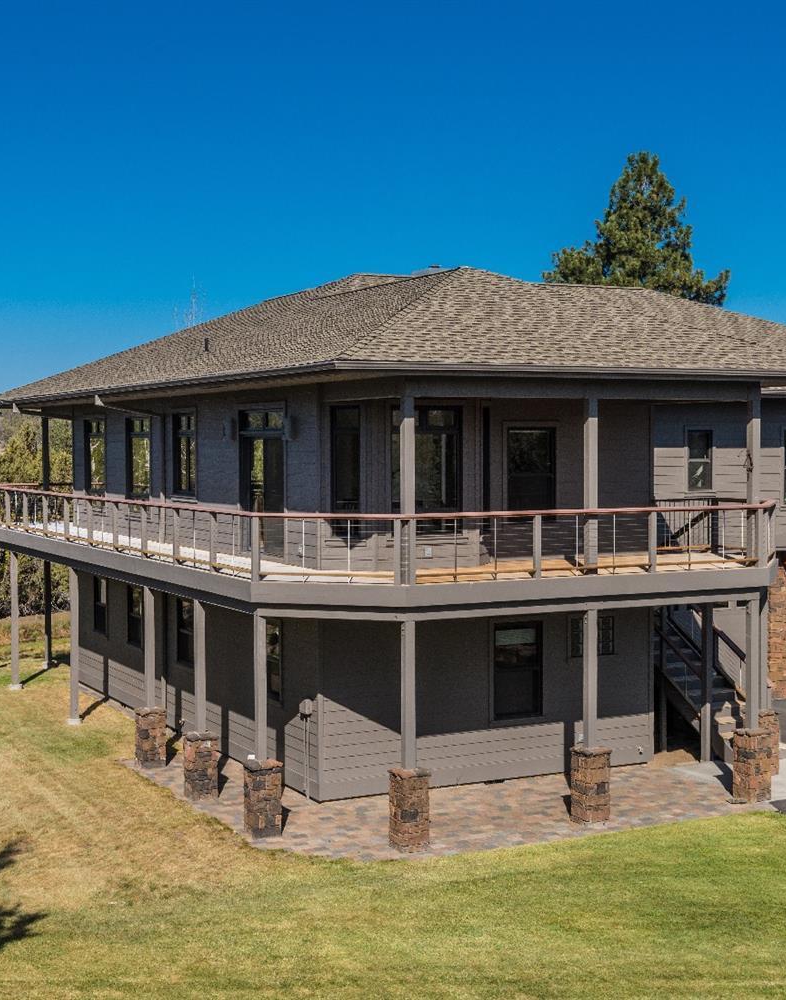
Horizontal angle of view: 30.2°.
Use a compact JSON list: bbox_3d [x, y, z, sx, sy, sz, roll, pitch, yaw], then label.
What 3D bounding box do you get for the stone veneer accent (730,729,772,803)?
[{"bbox_3d":[5.360,3.931,21.776,0.410,1.060,0.410,-1,2,-27],"label":"stone veneer accent"}]

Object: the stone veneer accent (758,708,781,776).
[{"bbox_3d":[5.961,3.910,23.524,0.408,0.956,0.408,-1,2,-28],"label":"stone veneer accent"}]

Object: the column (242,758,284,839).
[{"bbox_3d":[-1.756,4.005,19.600,0.408,0.965,0.408,-1,2,-28],"label":"column"}]

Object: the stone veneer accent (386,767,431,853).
[{"bbox_3d":[0.224,4.052,19.183,0.410,1.040,0.410,-1,2,-27],"label":"stone veneer accent"}]

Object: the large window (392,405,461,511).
[{"bbox_3d":[0.495,-0.470,21.142,1.185,1.792,0.120,-1,2,-27],"label":"large window"}]

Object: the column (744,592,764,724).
[{"bbox_3d":[5.412,2.466,21.888,0.140,2.029,0.140,-1,2,-28],"label":"column"}]

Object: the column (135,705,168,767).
[{"bbox_3d":[-3.926,3.857,23.658,0.408,0.887,0.408,-1,2,-28],"label":"column"}]

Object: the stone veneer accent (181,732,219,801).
[{"bbox_3d":[-2.854,3.929,21.652,0.408,0.934,0.408,-1,2,-28],"label":"stone veneer accent"}]

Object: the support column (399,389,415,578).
[{"bbox_3d":[0.200,-0.114,19.007,0.140,2.437,0.140,-1,2,-28],"label":"support column"}]

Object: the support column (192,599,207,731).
[{"bbox_3d":[-2.920,2.479,21.980,0.145,1.950,0.145,-1,2,-27],"label":"support column"}]

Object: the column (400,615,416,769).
[{"bbox_3d":[0.205,2.558,19.124,0.142,1.970,0.142,-1,2,-27],"label":"column"}]

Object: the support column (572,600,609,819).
[{"bbox_3d":[2.777,3.012,20.439,0.410,3.010,0.410,-1,2,-27],"label":"support column"}]

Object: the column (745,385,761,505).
[{"bbox_3d":[5.334,-0.591,21.611,0.142,2.150,0.142,-1,2,-27],"label":"column"}]

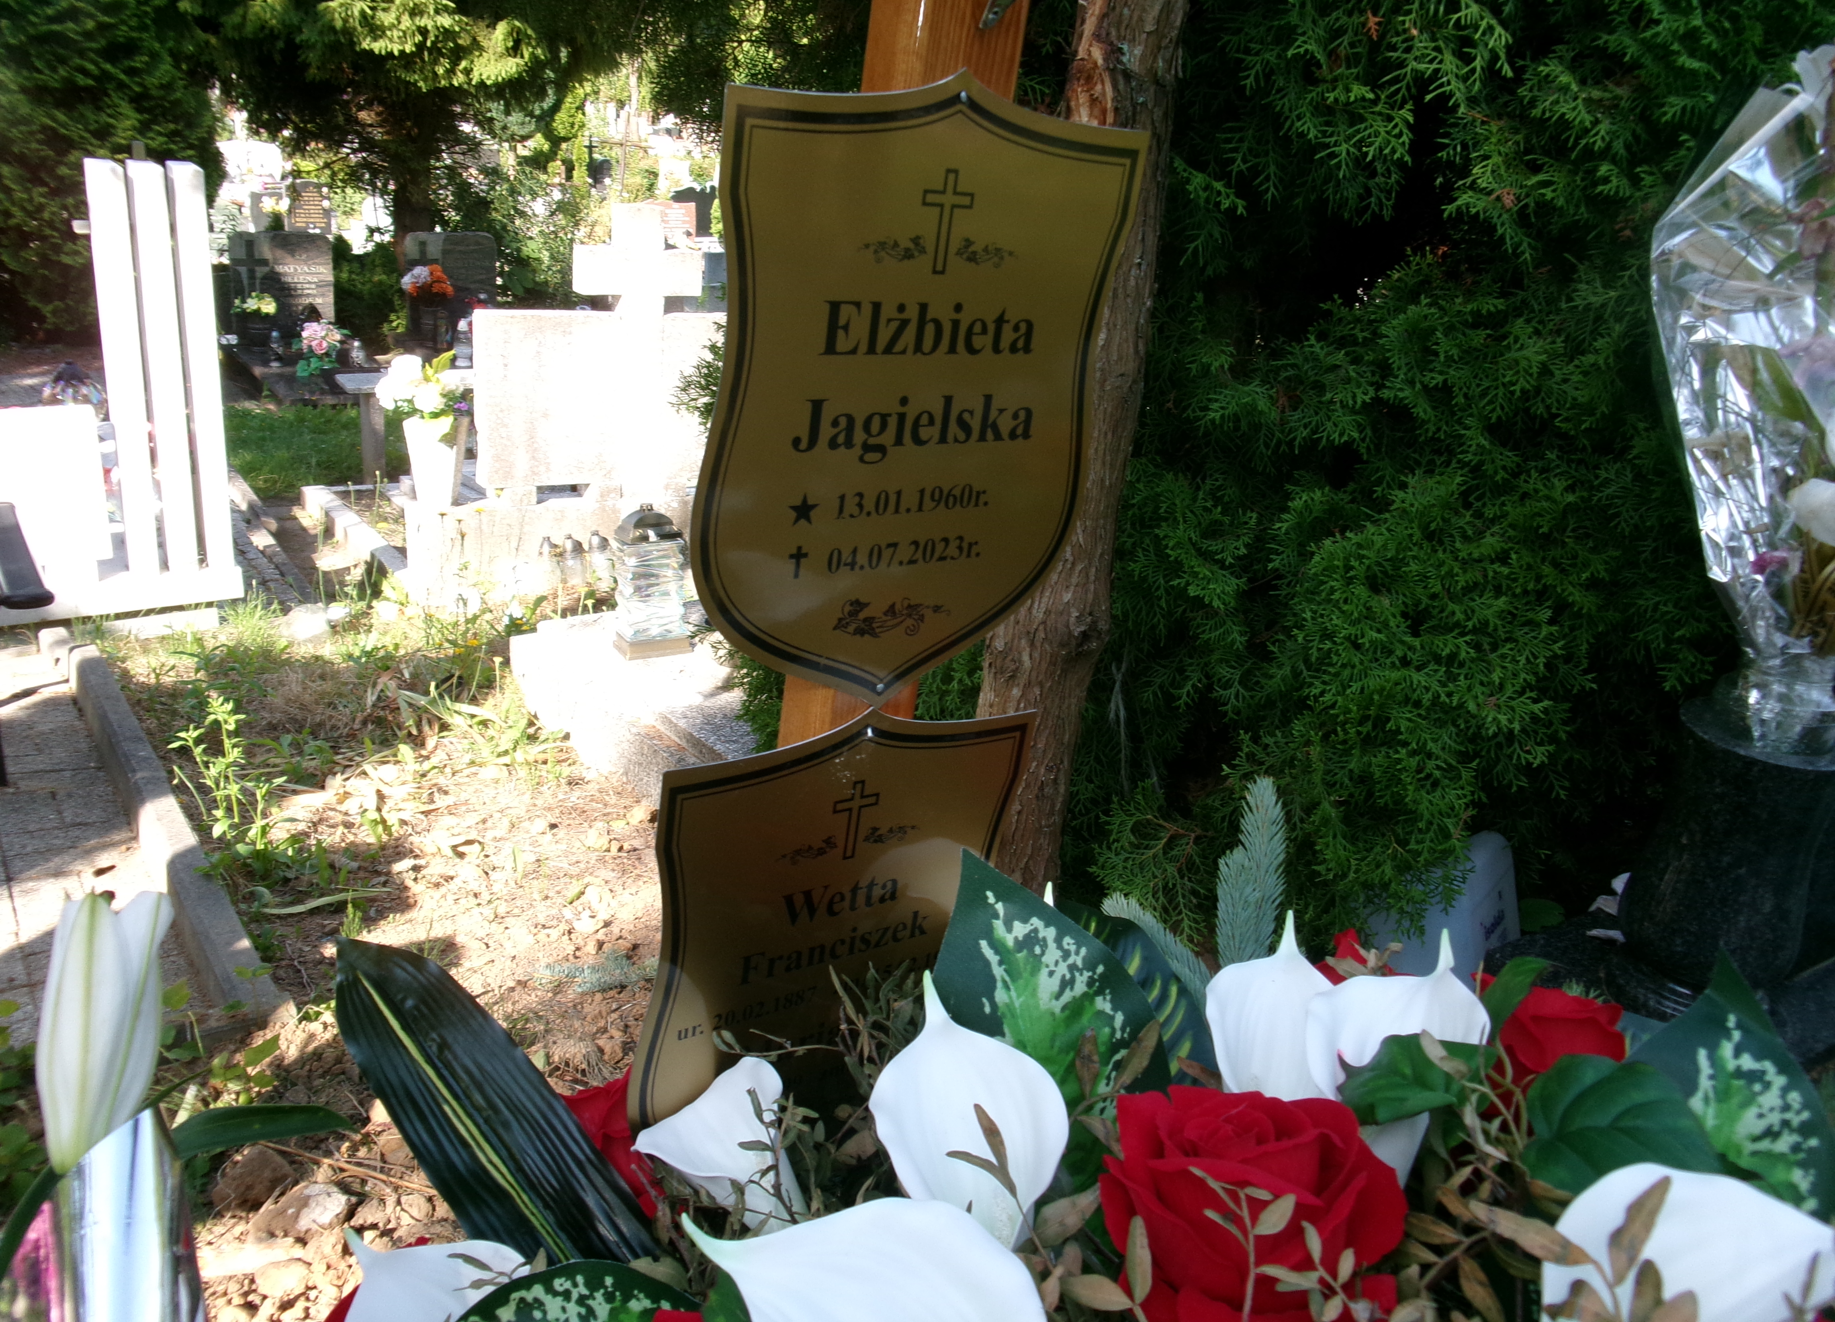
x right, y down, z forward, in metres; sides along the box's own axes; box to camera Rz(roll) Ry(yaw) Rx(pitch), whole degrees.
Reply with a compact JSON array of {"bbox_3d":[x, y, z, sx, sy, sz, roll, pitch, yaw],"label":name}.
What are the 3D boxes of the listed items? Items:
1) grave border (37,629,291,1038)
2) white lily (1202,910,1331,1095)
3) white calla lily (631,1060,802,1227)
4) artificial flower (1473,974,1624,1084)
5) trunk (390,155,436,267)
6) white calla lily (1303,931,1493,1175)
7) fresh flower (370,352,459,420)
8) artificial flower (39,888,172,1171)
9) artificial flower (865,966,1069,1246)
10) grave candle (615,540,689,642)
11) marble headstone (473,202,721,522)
[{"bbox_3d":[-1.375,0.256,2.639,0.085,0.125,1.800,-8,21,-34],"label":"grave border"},{"bbox_3d":[0.166,0.162,0.690,0.075,0.100,0.058,6,15,15],"label":"white lily"},{"bbox_3d":[-0.084,0.207,0.640,0.073,0.080,0.062,-34,20,-16],"label":"white calla lily"},{"bbox_3d":[0.319,0.190,0.750,0.080,0.062,0.080,20,34,26],"label":"artificial flower"},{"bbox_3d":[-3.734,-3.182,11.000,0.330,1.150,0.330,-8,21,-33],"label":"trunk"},{"bbox_3d":[0.207,0.167,0.640,0.078,0.106,0.060,8,15,20],"label":"white calla lily"},{"bbox_3d":[-1.300,-0.708,3.850,0.220,0.175,0.190,-8,21,-33],"label":"fresh flower"},{"bbox_3d":[-0.307,0.139,0.560,0.051,0.108,0.050,2,15,-28],"label":"artificial flower"},{"bbox_3d":[0.021,0.178,0.580,0.075,0.106,0.062,-8,12,0],"label":"artificial flower"},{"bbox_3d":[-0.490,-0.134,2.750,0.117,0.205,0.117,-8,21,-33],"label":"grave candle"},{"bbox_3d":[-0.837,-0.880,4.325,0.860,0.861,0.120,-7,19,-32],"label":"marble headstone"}]

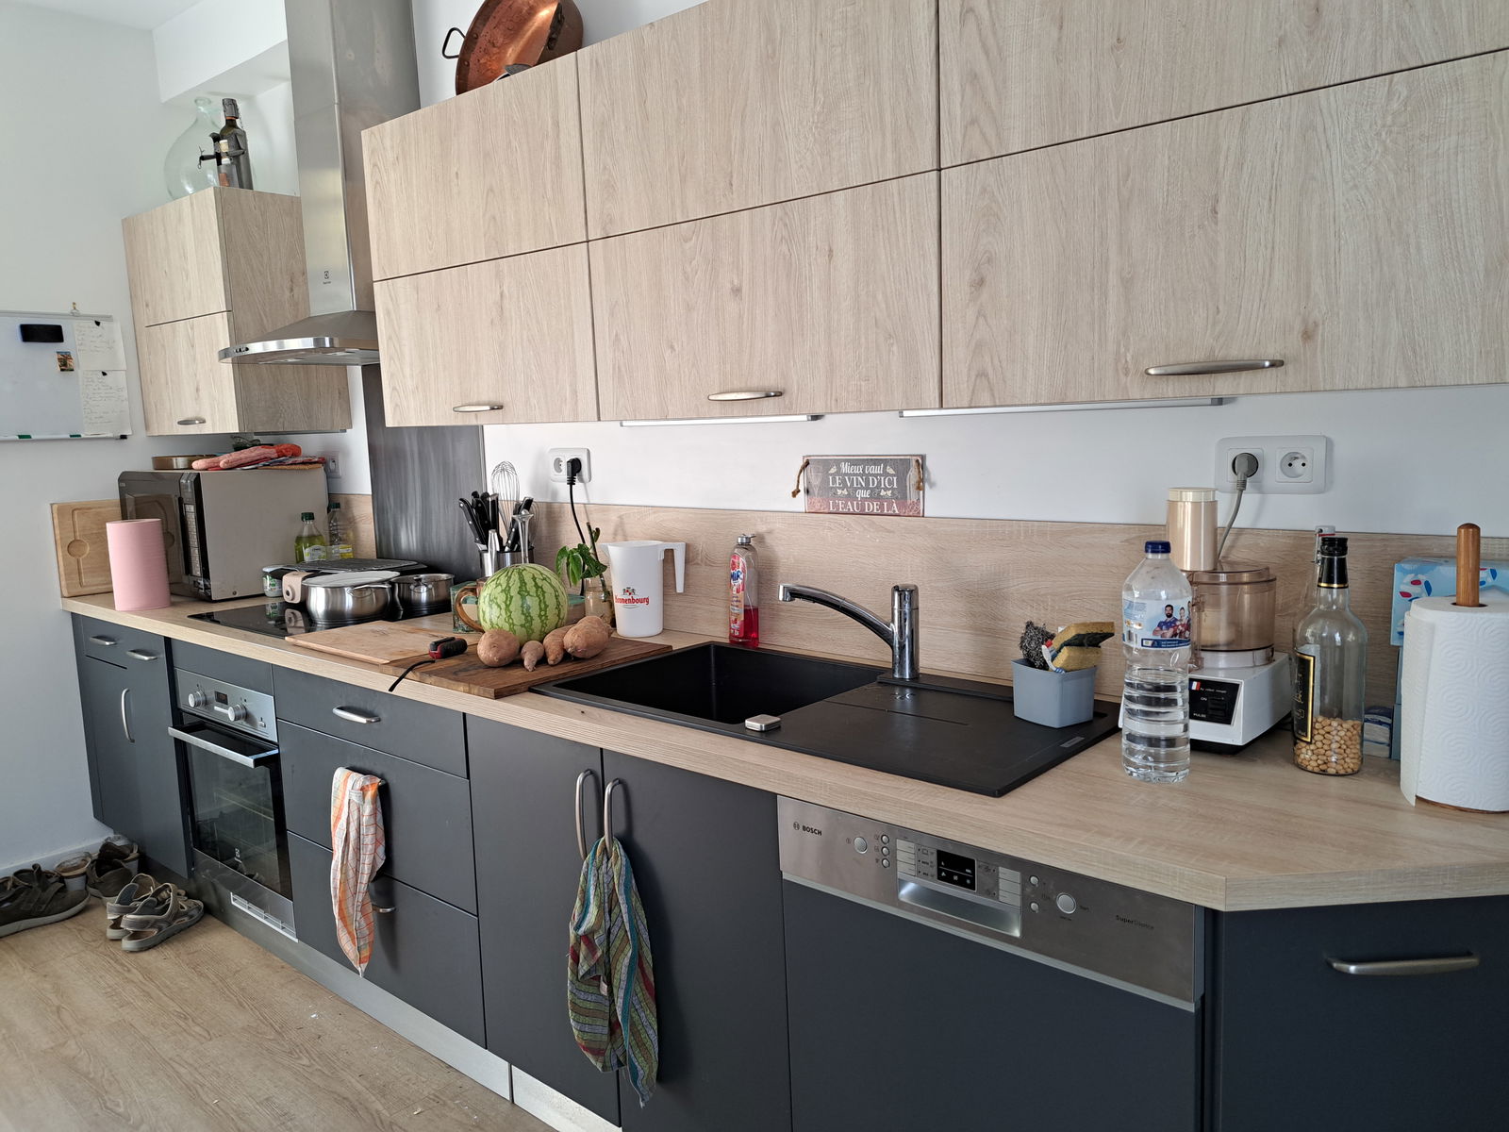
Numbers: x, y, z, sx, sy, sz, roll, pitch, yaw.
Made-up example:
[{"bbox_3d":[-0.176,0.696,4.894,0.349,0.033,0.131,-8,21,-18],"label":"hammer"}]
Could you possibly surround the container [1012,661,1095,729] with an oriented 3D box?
[{"bbox_3d":[0.497,0.208,1.737,0.085,0.094,0.102,-6,9,-30],"label":"container"}]

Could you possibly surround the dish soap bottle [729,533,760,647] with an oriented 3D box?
[{"bbox_3d":[-0.020,0.062,2.354,0.072,0.257,0.050,5,10,40],"label":"dish soap bottle"}]

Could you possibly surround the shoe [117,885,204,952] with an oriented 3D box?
[{"bbox_3d":[-1.749,1.030,3.098,0.100,0.107,0.262,2,9,27],"label":"shoe"}]

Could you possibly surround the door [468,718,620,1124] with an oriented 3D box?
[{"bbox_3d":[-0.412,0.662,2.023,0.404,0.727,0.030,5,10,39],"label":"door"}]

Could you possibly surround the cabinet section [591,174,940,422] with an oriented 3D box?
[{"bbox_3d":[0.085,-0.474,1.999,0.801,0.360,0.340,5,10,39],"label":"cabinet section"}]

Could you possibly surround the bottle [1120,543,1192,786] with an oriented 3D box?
[{"bbox_3d":[0.561,0.132,1.453,0.088,0.325,0.088,-1,8,3],"label":"bottle"}]

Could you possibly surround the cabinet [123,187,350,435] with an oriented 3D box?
[{"bbox_3d":[-1.715,-0.802,3.466,0.685,0.714,0.369,5,10,39],"label":"cabinet"}]

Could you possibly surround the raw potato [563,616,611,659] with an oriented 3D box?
[{"bbox_3d":[-0.360,0.154,2.263,0.086,0.083,0.147,0,8,12],"label":"raw potato"}]

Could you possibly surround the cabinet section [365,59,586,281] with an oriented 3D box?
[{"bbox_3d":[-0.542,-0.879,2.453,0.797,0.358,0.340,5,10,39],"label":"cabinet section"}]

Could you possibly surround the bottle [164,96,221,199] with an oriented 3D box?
[{"bbox_3d":[-1.750,-1.306,3.355,0.266,0.360,0.266,5,10,39],"label":"bottle"}]

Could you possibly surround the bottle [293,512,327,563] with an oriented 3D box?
[{"bbox_3d":[-1.468,-0.045,3.454,0.078,0.260,0.080,5,10,40],"label":"bottle"}]

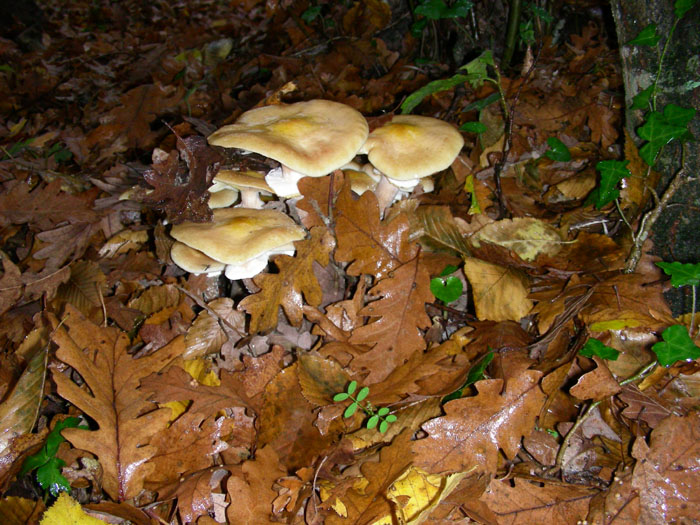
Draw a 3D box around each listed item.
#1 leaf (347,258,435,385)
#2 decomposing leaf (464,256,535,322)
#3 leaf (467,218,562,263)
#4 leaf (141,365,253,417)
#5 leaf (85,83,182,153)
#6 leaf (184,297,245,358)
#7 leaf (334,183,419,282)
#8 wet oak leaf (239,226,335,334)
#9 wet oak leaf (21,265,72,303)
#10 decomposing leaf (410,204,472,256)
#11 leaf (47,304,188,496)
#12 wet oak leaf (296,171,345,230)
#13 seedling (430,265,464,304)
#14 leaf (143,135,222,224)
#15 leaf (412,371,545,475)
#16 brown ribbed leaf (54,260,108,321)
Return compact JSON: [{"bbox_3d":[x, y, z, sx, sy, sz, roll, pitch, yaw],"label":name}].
[{"bbox_3d":[0.039,0.046,0.652,0.064,0.025,0.134,15,56,13],"label":"leaf"},{"bbox_3d":[0.124,0.025,0.685,0.078,0.018,0.061,34,64,26],"label":"decomposing leaf"},{"bbox_3d":[0.134,-0.019,0.613,0.074,0.015,0.046,1,51,1],"label":"leaf"},{"bbox_3d":[-0.117,0.099,0.604,0.098,0.020,0.051,10,41,13],"label":"leaf"},{"bbox_3d":[-0.262,-0.177,0.936,0.112,0.025,0.113,2,57,-4],"label":"leaf"},{"bbox_3d":[-0.115,0.058,0.661,0.043,0.016,0.073,26,52,21],"label":"leaf"},{"bbox_3d":[0.009,-0.023,0.593,0.070,0.020,0.082,-42,71,-18],"label":"leaf"},{"bbox_3d":[-0.046,0.010,0.554,0.068,0.020,0.101,26,62,16],"label":"wet oak leaf"},{"bbox_3d":[-0.225,0.016,0.574,0.042,0.015,0.038,-21,48,-20],"label":"wet oak leaf"},{"bbox_3d":[0.075,-0.027,0.624,0.067,0.015,0.053,28,56,21],"label":"decomposing leaf"},{"bbox_3d":[-0.145,0.078,0.483,0.088,0.020,0.164,-9,43,-10],"label":"leaf"},{"bbox_3d":[-0.028,-0.058,0.720,0.045,0.050,0.030,-4,38,-2],"label":"wet oak leaf"},{"bbox_3d":[0.086,0.019,0.680,0.030,0.030,0.028,3,38,7],"label":"seedling"},{"bbox_3d":[-0.166,-0.082,0.760,0.079,0.075,0.050,-12,39,-11],"label":"leaf"},{"bbox_3d":[0.101,0.119,0.573,0.129,0.022,0.073,-28,48,-25],"label":"leaf"},{"bbox_3d":[-0.197,0.020,0.576,0.069,0.015,0.049,27,52,24],"label":"brown ribbed leaf"}]

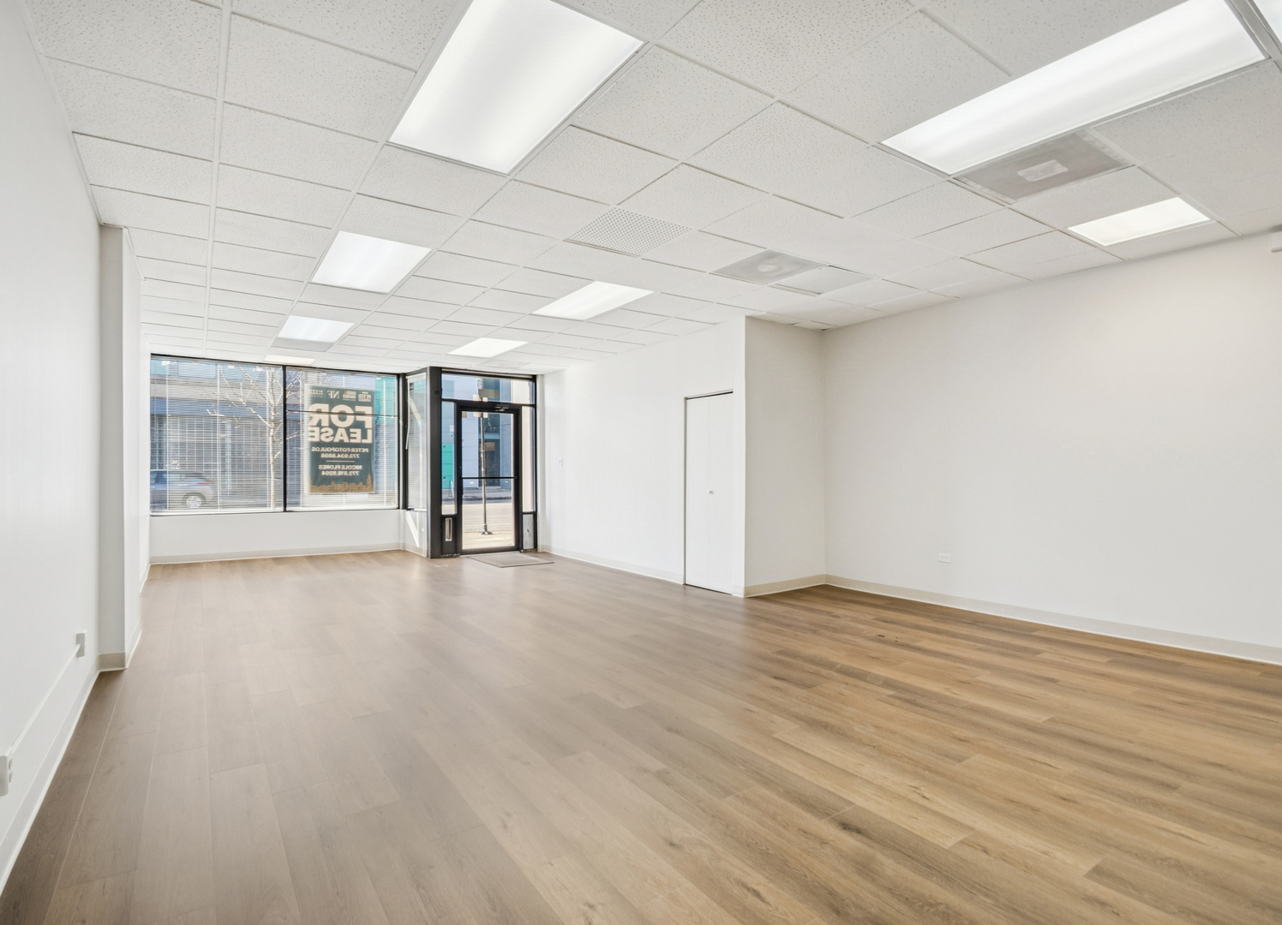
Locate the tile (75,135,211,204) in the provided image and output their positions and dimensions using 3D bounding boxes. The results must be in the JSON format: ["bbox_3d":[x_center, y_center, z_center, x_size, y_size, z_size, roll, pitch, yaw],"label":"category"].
[{"bbox_3d":[-2.510,-1.494,2.954,0.510,0.025,0.600,0,-1,-35],"label":"tile"}]

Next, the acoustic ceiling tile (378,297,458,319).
[{"bbox_3d":[-2.050,-1.432,5.319,0.600,0.020,0.600,0,-1,-34],"label":"acoustic ceiling tile"}]

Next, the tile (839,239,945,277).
[{"bbox_3d":[1.883,-1.505,4.314,0.600,0.022,0.600,0,-1,-34],"label":"tile"}]

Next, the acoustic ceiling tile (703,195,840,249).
[{"bbox_3d":[0.809,-1.488,3.603,0.600,0.020,0.600,0,-1,-34],"label":"acoustic ceiling tile"}]

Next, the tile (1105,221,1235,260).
[{"bbox_3d":[3.622,-1.521,3.964,0.430,0.022,0.600,0,-1,-34],"label":"tile"}]

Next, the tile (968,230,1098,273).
[{"bbox_3d":[2.757,-1.507,4.143,0.606,0.022,0.595,0,-2,-35],"label":"tile"}]

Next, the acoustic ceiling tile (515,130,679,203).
[{"bbox_3d":[-0.247,-1.522,3.006,0.600,0.022,0.600,0,-1,-34],"label":"acoustic ceiling tile"}]

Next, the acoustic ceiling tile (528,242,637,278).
[{"bbox_3d":[-0.440,-1.467,4.231,0.600,0.020,0.600,0,-1,-34],"label":"acoustic ceiling tile"}]

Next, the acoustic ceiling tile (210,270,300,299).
[{"bbox_3d":[-3.116,-1.446,4.694,0.606,0.022,0.595,0,-2,-35],"label":"acoustic ceiling tile"}]

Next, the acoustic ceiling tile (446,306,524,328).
[{"bbox_3d":[-1.521,-1.423,5.611,0.600,0.020,0.600,-1,1,-35],"label":"acoustic ceiling tile"}]

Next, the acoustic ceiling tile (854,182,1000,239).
[{"bbox_3d":[1.690,-1.496,3.444,0.600,0.020,0.600,0,-1,-34],"label":"acoustic ceiling tile"}]

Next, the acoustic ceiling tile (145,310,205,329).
[{"bbox_3d":[-4.623,-1.411,5.726,0.500,0.020,0.600,0,-1,-34],"label":"acoustic ceiling tile"}]

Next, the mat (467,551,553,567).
[{"bbox_3d":[-1.863,1.381,8.265,0.790,0.012,1.280,0,-1,-34],"label":"mat"}]

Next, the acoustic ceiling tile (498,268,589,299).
[{"bbox_3d":[-0.821,-1.482,4.779,0.600,0.022,0.600,0,-1,-34],"label":"acoustic ceiling tile"}]

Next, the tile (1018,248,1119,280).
[{"bbox_3d":[3.205,-1.504,4.421,0.424,0.022,0.595,0,-2,-35],"label":"tile"}]

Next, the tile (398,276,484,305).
[{"bbox_3d":[-1.656,-1.418,4.749,0.600,0.020,0.600,-1,1,-35],"label":"tile"}]

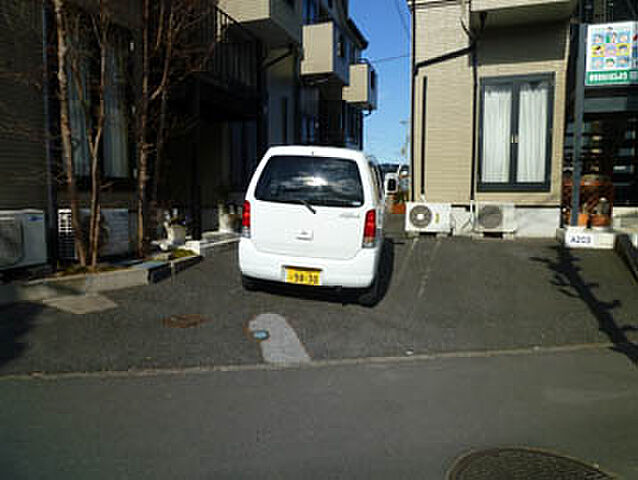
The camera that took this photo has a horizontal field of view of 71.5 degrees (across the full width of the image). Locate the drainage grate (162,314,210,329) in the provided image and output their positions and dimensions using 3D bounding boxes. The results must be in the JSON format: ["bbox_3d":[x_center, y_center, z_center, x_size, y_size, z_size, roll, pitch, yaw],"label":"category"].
[{"bbox_3d":[-1.217,0.755,4.051,0.420,0.030,0.340,4,11,9],"label":"drainage grate"}]

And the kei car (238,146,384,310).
[{"bbox_3d":[0.137,-0.377,5.893,1.475,1.640,3.390,4,11,9],"label":"kei car"}]

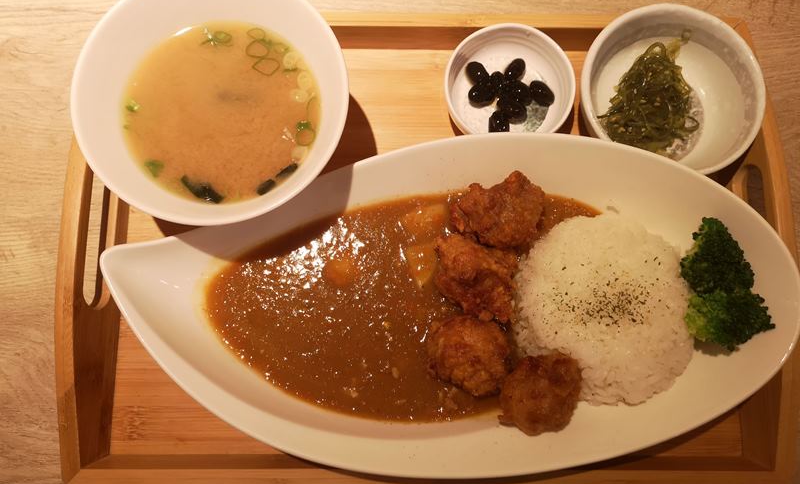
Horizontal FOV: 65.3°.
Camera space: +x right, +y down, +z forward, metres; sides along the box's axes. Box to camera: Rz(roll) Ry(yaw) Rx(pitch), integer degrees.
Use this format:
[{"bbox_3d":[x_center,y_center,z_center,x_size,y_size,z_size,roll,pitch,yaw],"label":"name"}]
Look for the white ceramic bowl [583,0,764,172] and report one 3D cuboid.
[{"bbox_3d":[0.156,-0.084,0.375,0.106,0.038,0.106,0,80,-1],"label":"white ceramic bowl"}]

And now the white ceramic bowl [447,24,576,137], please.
[{"bbox_3d":[0.064,-0.090,0.380,0.077,0.028,0.077,0,80,-1],"label":"white ceramic bowl"}]

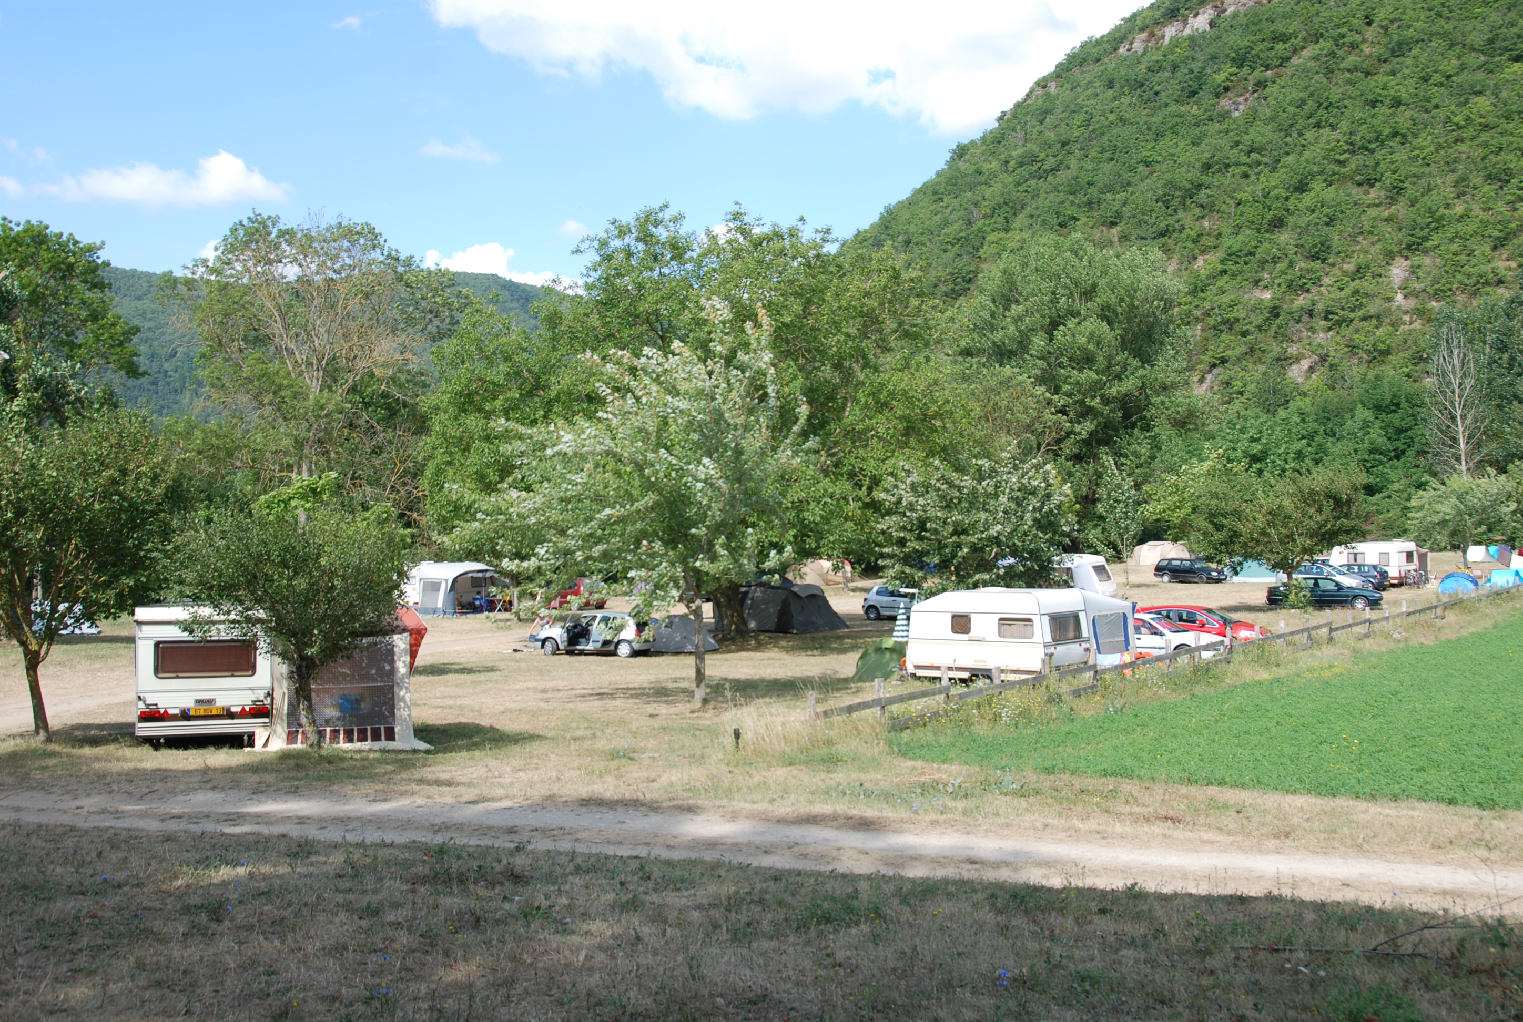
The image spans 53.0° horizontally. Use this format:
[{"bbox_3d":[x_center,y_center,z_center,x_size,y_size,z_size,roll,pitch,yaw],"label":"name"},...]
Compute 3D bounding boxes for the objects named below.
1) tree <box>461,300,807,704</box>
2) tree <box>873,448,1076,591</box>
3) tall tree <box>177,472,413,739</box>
[{"bbox_3d":[-2.444,-0.183,29.300,6.500,7.700,6.100,0,-1,0],"label":"tree"},{"bbox_3d":[6.825,1.324,48.500,6.200,6.450,5.900,0,-1,0],"label":"tree"},{"bbox_3d":[-7.100,1.530,23.300,3.500,4.150,3.400,1,-2,-17],"label":"tall tree"}]

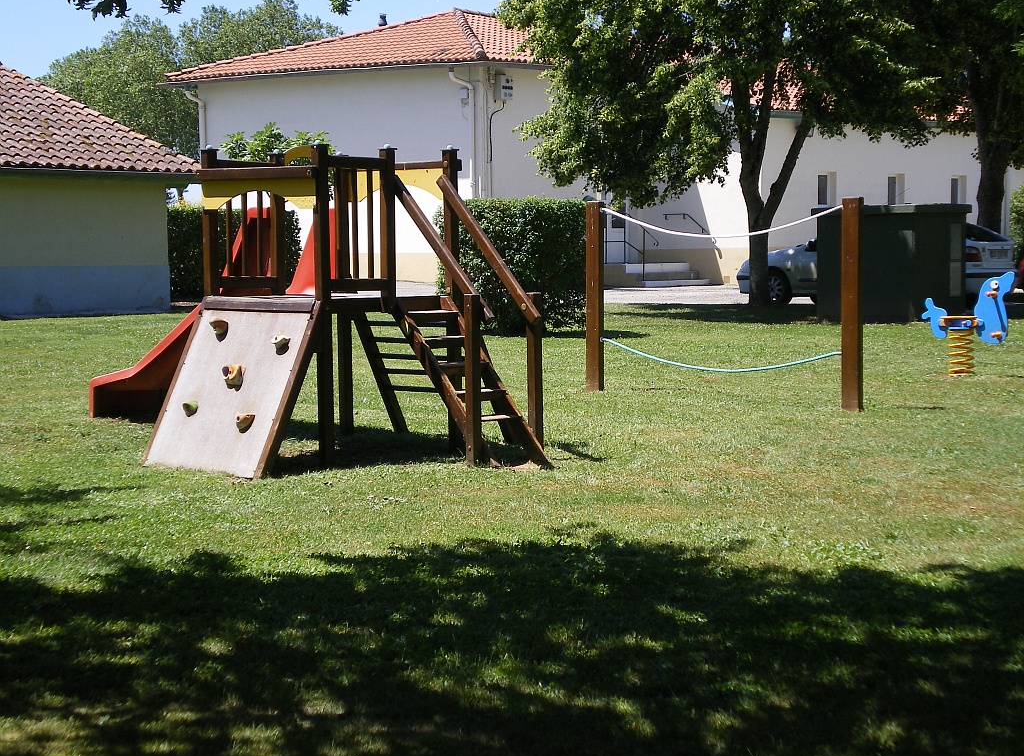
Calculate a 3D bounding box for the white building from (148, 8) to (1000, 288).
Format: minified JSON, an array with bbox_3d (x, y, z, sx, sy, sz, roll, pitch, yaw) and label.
[{"bbox_3d":[3.513,-5.565,50.242,9.300,6.200,23.400,3,6,40],"label":"white building"}]

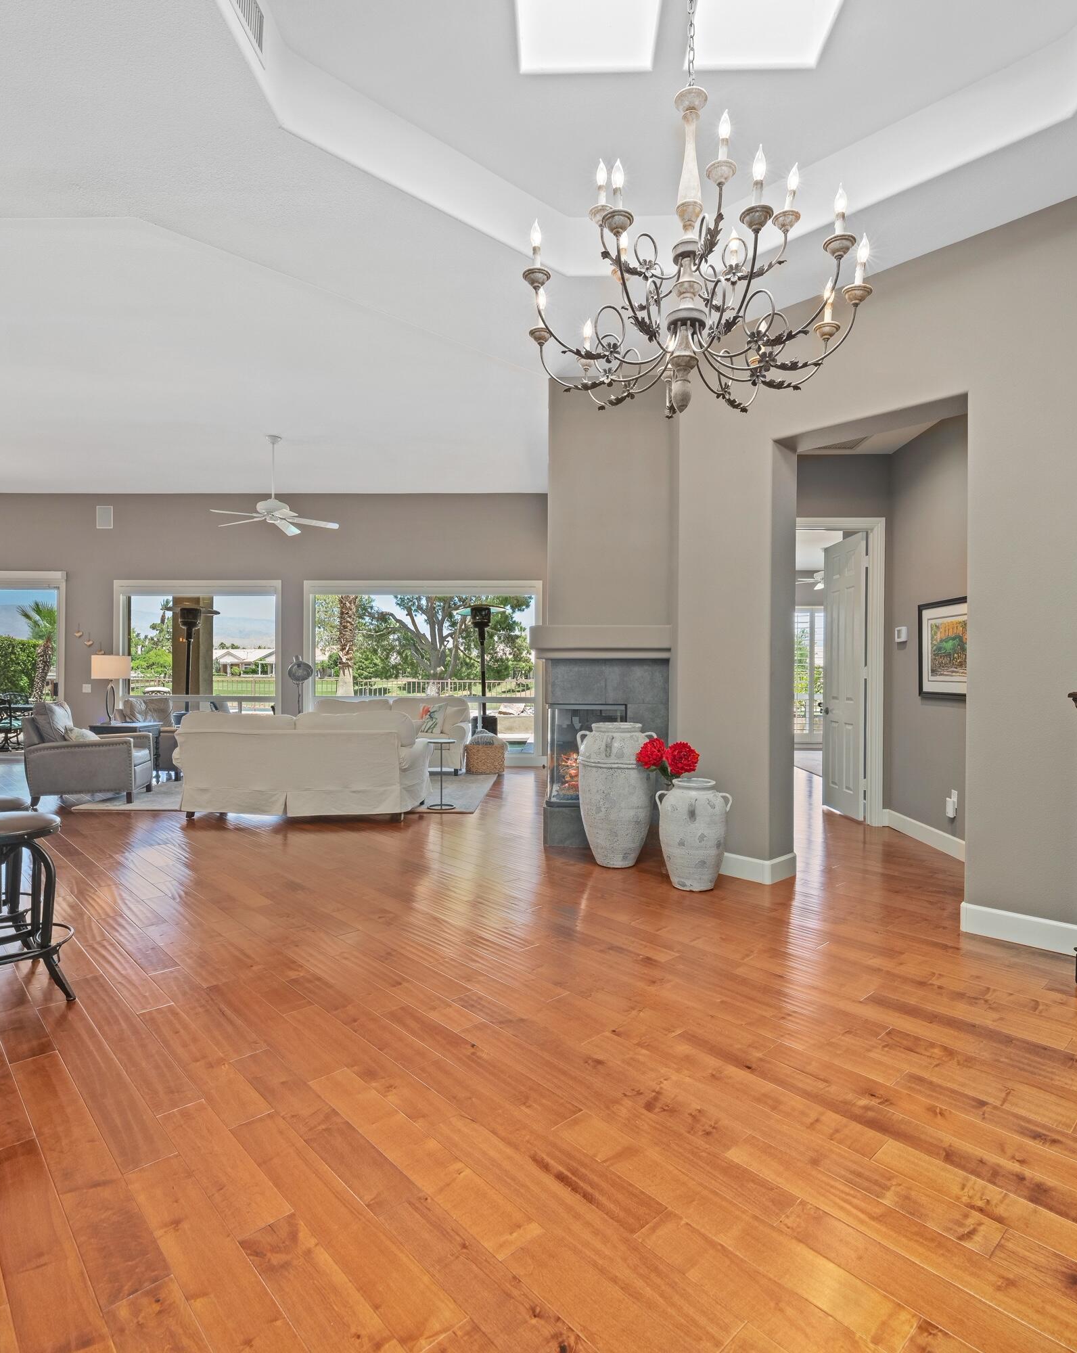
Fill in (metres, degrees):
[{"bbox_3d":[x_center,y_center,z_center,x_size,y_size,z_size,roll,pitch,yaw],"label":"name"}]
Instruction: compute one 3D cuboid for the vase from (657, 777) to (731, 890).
[{"bbox_3d":[0.912,0.925,4.300,0.445,0.610,0.410,0,0,0],"label":"vase"}]

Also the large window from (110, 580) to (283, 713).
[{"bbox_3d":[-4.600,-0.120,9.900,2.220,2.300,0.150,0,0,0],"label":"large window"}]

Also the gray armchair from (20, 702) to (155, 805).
[{"bbox_3d":[-4.370,0.723,7.175,0.900,0.960,0.740,0,0,-15],"label":"gray armchair"}]

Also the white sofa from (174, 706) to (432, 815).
[{"bbox_3d":[-2.070,0.747,6.585,2.100,0.920,0.920,0,0,3],"label":"white sofa"}]

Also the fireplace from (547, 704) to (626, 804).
[{"bbox_3d":[0.355,0.564,5.574,0.570,0.740,0.580,0,0,0],"label":"fireplace"}]

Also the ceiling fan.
[{"bbox_3d":[-2.665,-1.973,7.337,1.290,0.880,1.290,0,0,0],"label":"ceiling fan"}]

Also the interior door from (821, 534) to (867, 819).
[{"bbox_3d":[2.700,0.013,6.450,0.045,2.390,0.800,0,0,0],"label":"interior door"}]

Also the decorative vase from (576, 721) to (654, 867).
[{"bbox_3d":[0.513,0.770,4.820,0.525,0.920,0.490,0,0,0],"label":"decorative vase"}]

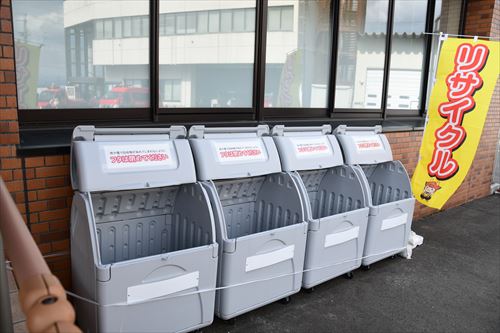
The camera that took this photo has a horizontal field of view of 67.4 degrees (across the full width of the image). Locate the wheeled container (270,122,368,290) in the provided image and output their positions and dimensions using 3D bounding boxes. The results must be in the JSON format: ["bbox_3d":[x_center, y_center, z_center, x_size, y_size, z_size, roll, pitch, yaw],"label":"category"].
[{"bbox_3d":[0.562,0.320,3.313,0.750,1.335,0.660,-6,13,-36],"label":"wheeled container"}]

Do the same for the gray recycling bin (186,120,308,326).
[{"bbox_3d":[-0.056,0.375,2.833,0.750,1.335,0.660,-6,13,-36],"label":"gray recycling bin"}]

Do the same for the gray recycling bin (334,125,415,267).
[{"bbox_3d":[1.194,0.265,3.792,0.750,1.335,0.660,-6,13,-34],"label":"gray recycling bin"}]

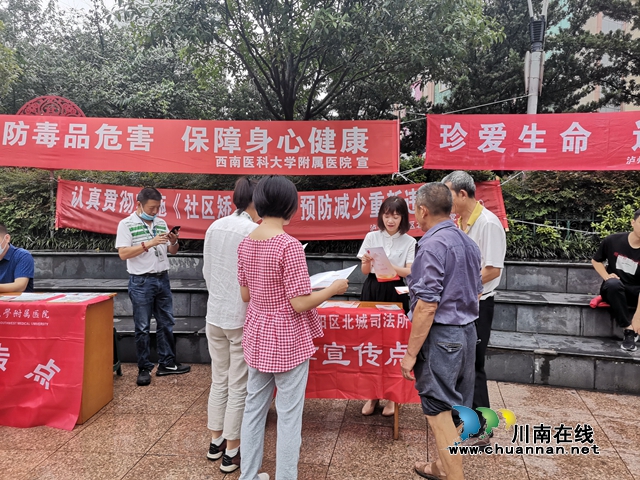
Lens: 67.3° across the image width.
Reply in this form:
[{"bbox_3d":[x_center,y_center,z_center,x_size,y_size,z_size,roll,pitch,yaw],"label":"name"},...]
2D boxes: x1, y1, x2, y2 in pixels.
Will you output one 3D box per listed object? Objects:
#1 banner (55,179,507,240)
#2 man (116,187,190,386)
[{"bbox_3d":[-0.571,-0.415,6.610,6.216,0.820,0.070,1,1,2],"label":"banner"},{"bbox_3d":[-1.429,0.364,4.116,0.470,1.660,0.500,2,1,44],"label":"man"}]

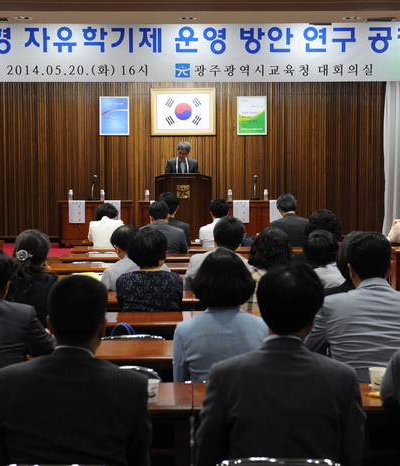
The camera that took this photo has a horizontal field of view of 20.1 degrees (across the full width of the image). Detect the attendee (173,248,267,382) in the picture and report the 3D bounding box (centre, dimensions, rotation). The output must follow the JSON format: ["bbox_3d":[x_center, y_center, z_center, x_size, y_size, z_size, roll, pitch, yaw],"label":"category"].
[{"bbox_3d":[0.080,0.676,4.847,0.450,1.248,0.720,0,3,0],"label":"attendee"}]

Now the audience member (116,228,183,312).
[{"bbox_3d":[-0.305,0.565,6.700,0.470,1.179,0.780,0,3,-1],"label":"audience member"}]

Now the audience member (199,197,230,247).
[{"bbox_3d":[0.196,0.248,11.933,0.490,1.223,0.800,0,3,-1],"label":"audience member"}]

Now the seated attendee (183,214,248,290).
[{"bbox_3d":[0.115,0.493,8.072,0.480,1.239,0.740,0,3,0],"label":"seated attendee"}]

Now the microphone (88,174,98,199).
[{"bbox_3d":[-1.701,-0.727,18.000,0.140,0.400,0.150,0,3,0],"label":"microphone"}]

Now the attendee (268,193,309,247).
[{"bbox_3d":[0.937,0.221,11.940,0.500,1.276,0.800,0,3,-1],"label":"attendee"}]

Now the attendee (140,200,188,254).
[{"bbox_3d":[-0.366,0.304,11.156,0.480,1.259,0.740,0,3,0],"label":"attendee"}]

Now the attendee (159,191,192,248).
[{"bbox_3d":[-0.312,0.216,11.926,0.500,1.287,0.800,0,3,-1],"label":"attendee"}]

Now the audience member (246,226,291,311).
[{"bbox_3d":[0.422,0.563,6.974,0.460,1.227,0.720,0,3,0],"label":"audience member"}]

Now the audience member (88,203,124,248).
[{"bbox_3d":[-0.988,0.269,11.922,0.460,1.181,0.780,0,3,-1],"label":"audience member"}]

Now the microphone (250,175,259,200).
[{"bbox_3d":[0.878,-0.727,18.000,0.140,0.400,0.150,0,3,0],"label":"microphone"}]

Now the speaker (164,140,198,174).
[{"bbox_3d":[-0.267,-0.546,16.794,0.500,1.660,0.400,0,3,-1],"label":"speaker"}]

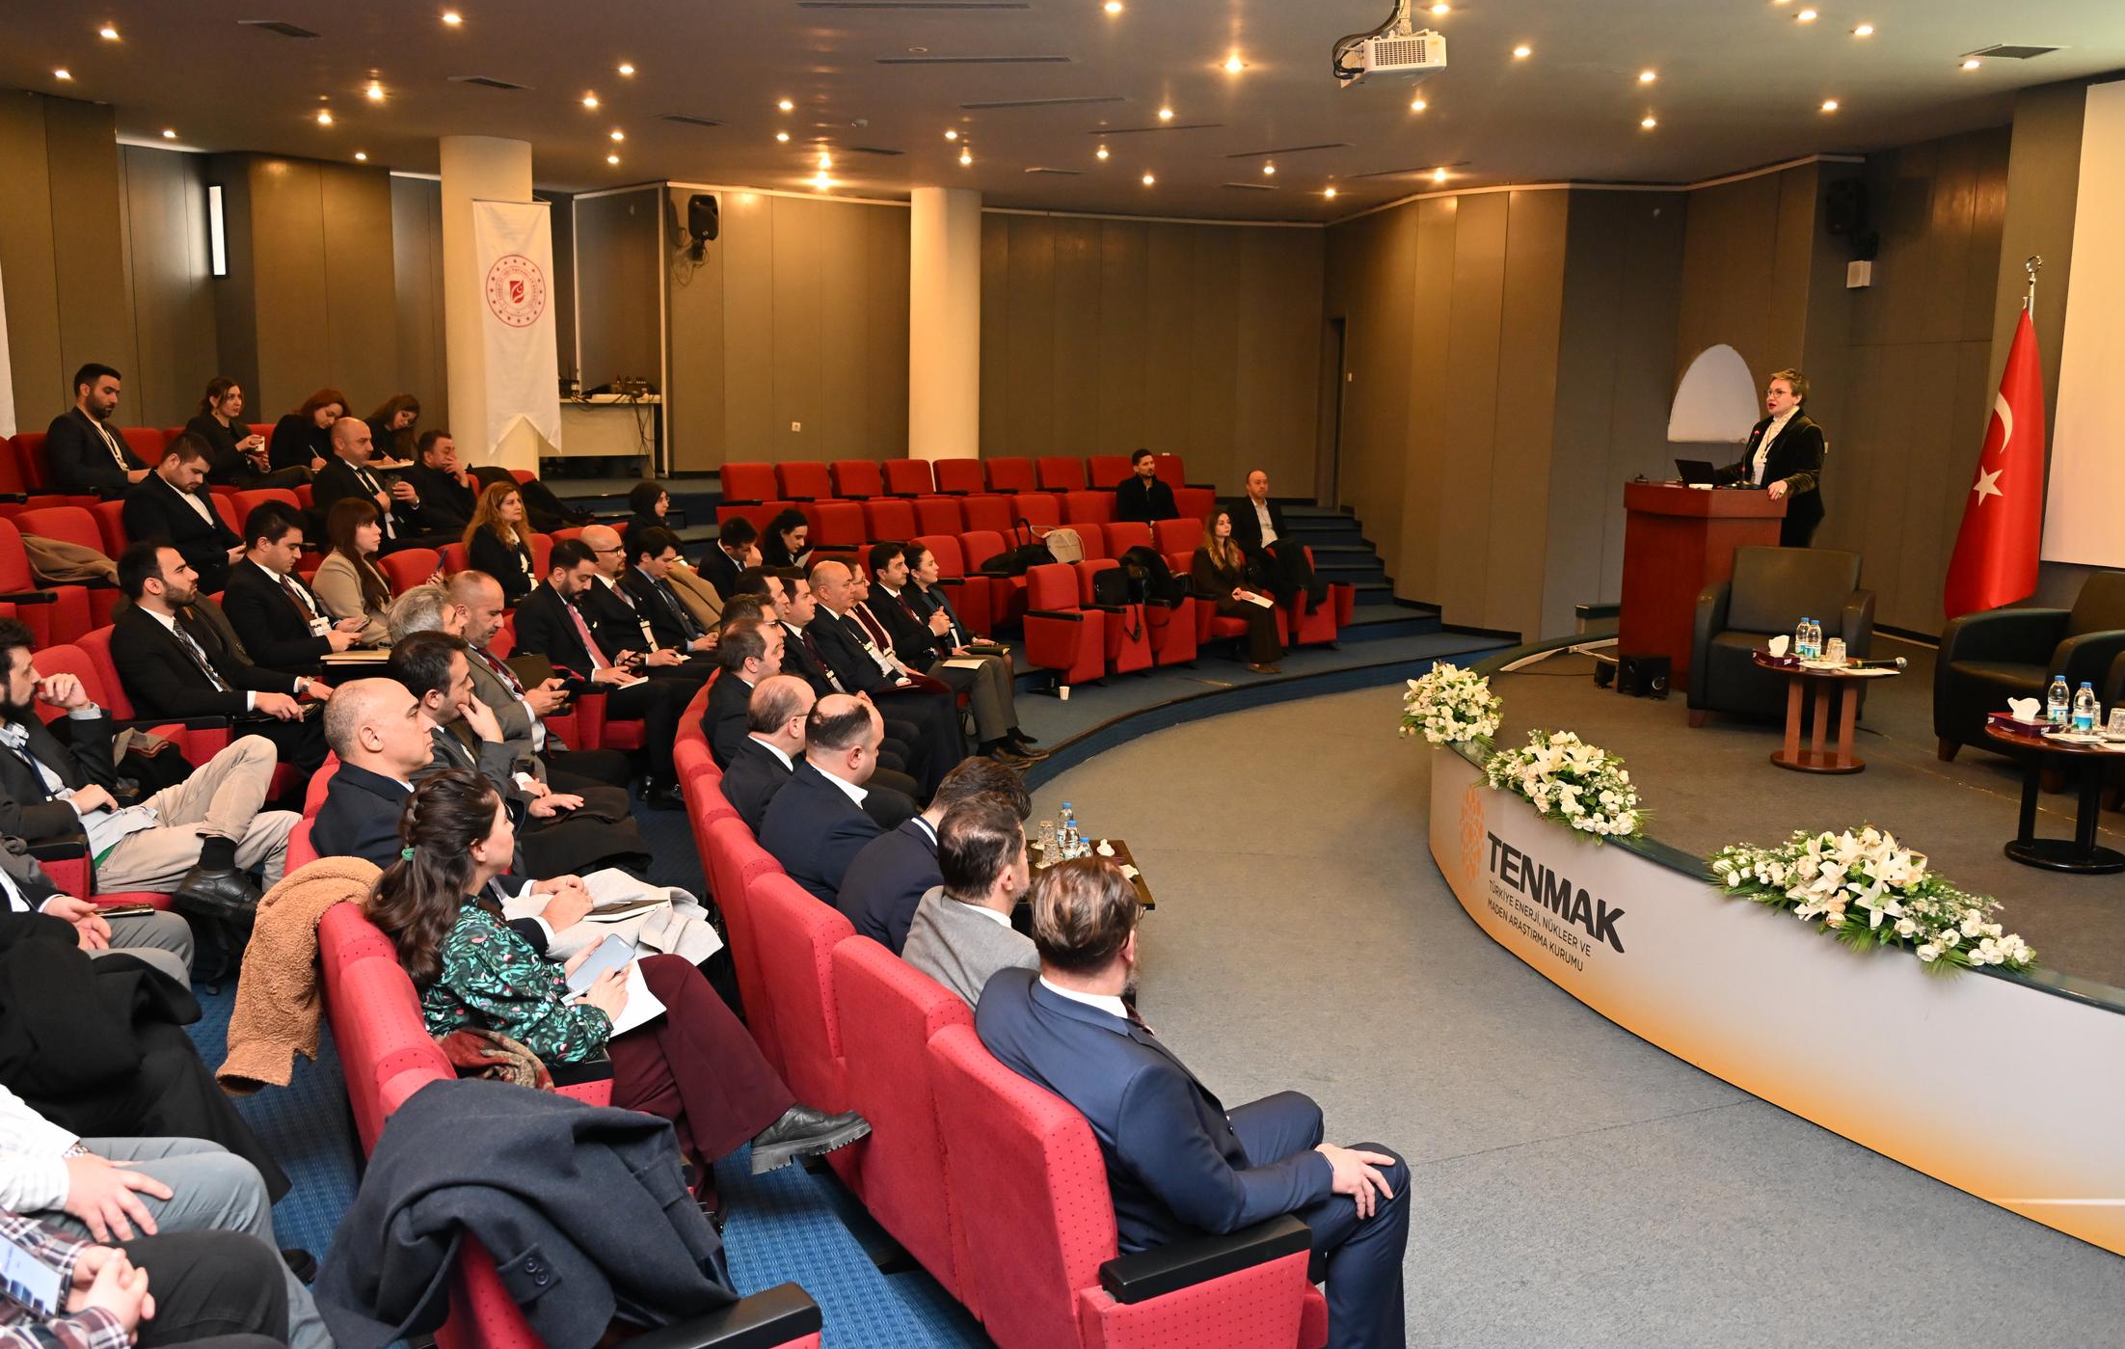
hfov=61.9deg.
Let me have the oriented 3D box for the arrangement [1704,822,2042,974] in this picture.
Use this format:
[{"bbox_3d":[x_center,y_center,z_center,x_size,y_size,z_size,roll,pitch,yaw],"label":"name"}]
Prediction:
[{"bbox_3d":[2.470,0.664,5.429,0.376,0.267,1.089,-4,10,-28],"label":"arrangement"}]

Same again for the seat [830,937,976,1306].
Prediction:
[{"bbox_3d":[-0.102,1.053,3.826,0.634,0.891,0.604,-4,10,-28],"label":"seat"}]

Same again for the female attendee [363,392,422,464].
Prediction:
[{"bbox_3d":[-3.977,-1.180,10.882,0.850,1.074,0.500,3,9,16],"label":"female attendee"}]

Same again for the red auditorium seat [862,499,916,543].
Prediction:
[{"bbox_3d":[-1.256,-0.816,13.200,0.600,0.920,0.550,7,11,34],"label":"red auditorium seat"}]

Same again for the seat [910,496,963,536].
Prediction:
[{"bbox_3d":[-0.864,-0.962,14.481,0.570,0.910,0.560,8,12,39],"label":"seat"}]

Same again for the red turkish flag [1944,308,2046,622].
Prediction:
[{"bbox_3d":[4.843,-1.092,9.200,0.500,1.620,0.320,6,10,29],"label":"red turkish flag"}]

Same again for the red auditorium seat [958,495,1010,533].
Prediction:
[{"bbox_3d":[-0.468,-1.012,14.349,0.600,0.860,0.580,8,11,39],"label":"red auditorium seat"}]

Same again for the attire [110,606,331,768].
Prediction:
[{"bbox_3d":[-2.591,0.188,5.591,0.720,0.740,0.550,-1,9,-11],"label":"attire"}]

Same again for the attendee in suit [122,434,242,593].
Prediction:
[{"bbox_3d":[-4.351,-0.579,8.929,0.850,1.270,0.560,2,9,8],"label":"attendee in suit"}]

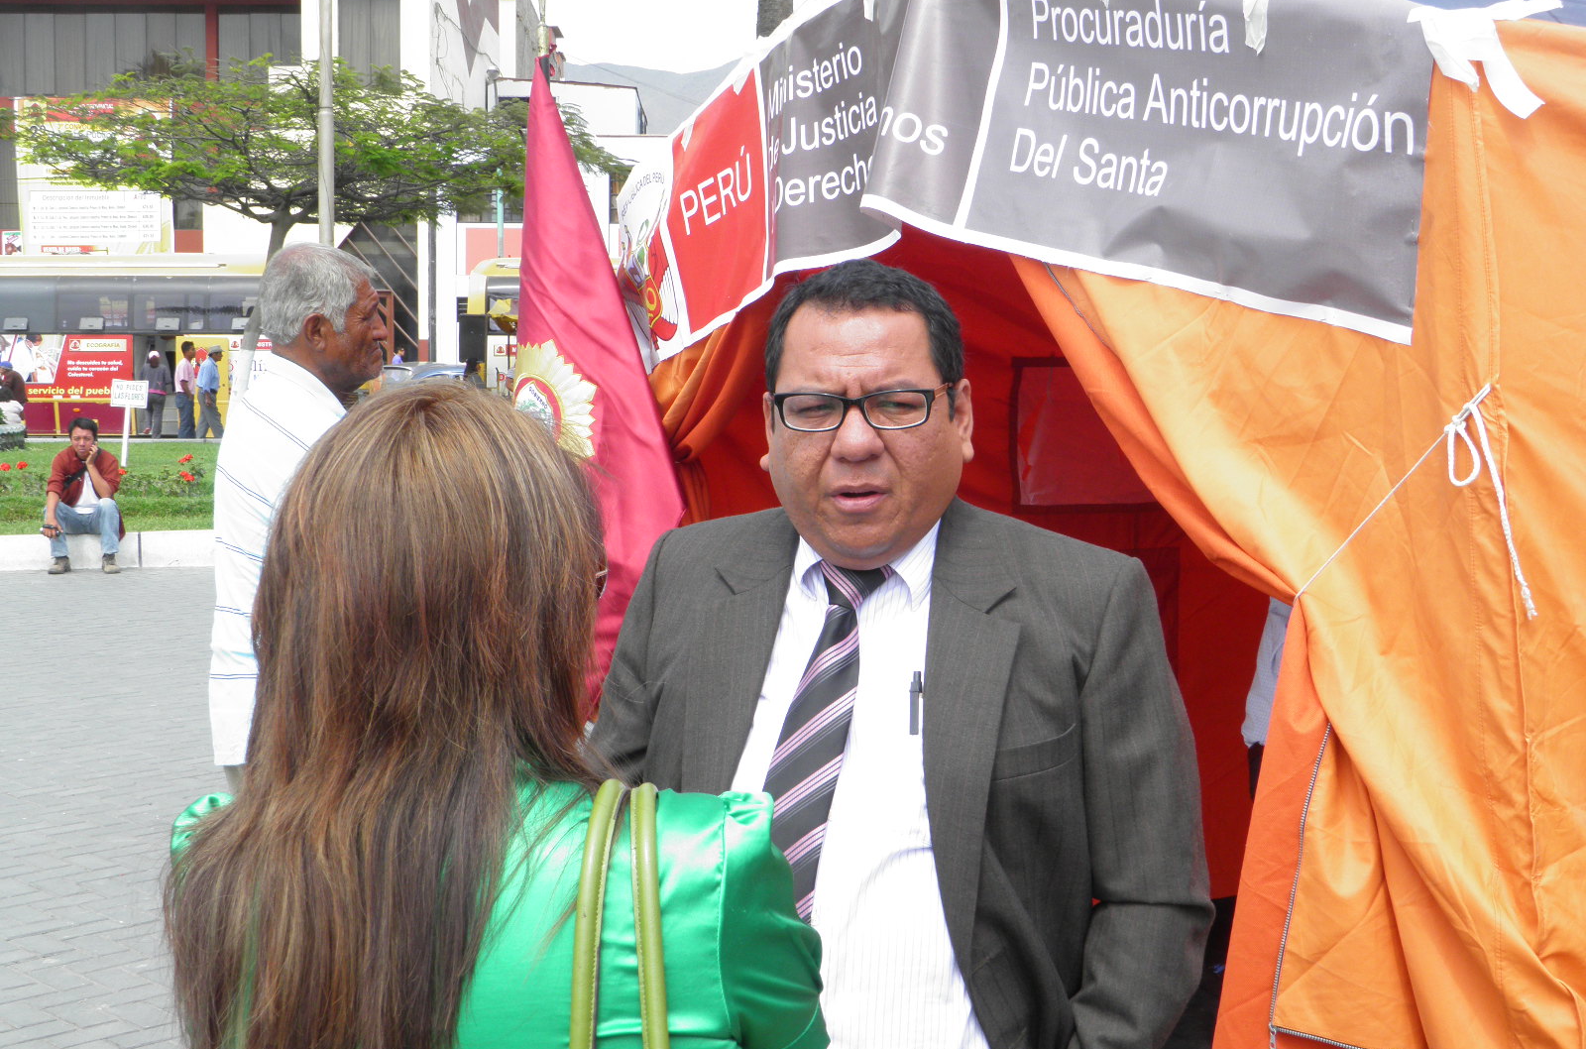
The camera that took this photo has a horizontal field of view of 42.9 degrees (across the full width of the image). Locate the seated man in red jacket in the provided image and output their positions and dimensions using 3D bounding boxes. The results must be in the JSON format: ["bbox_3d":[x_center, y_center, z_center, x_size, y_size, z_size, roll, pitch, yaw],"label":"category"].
[{"bbox_3d":[-4.768,-0.211,13.549,0.526,1.008,0.740,-1,5,-19],"label":"seated man in red jacket"}]

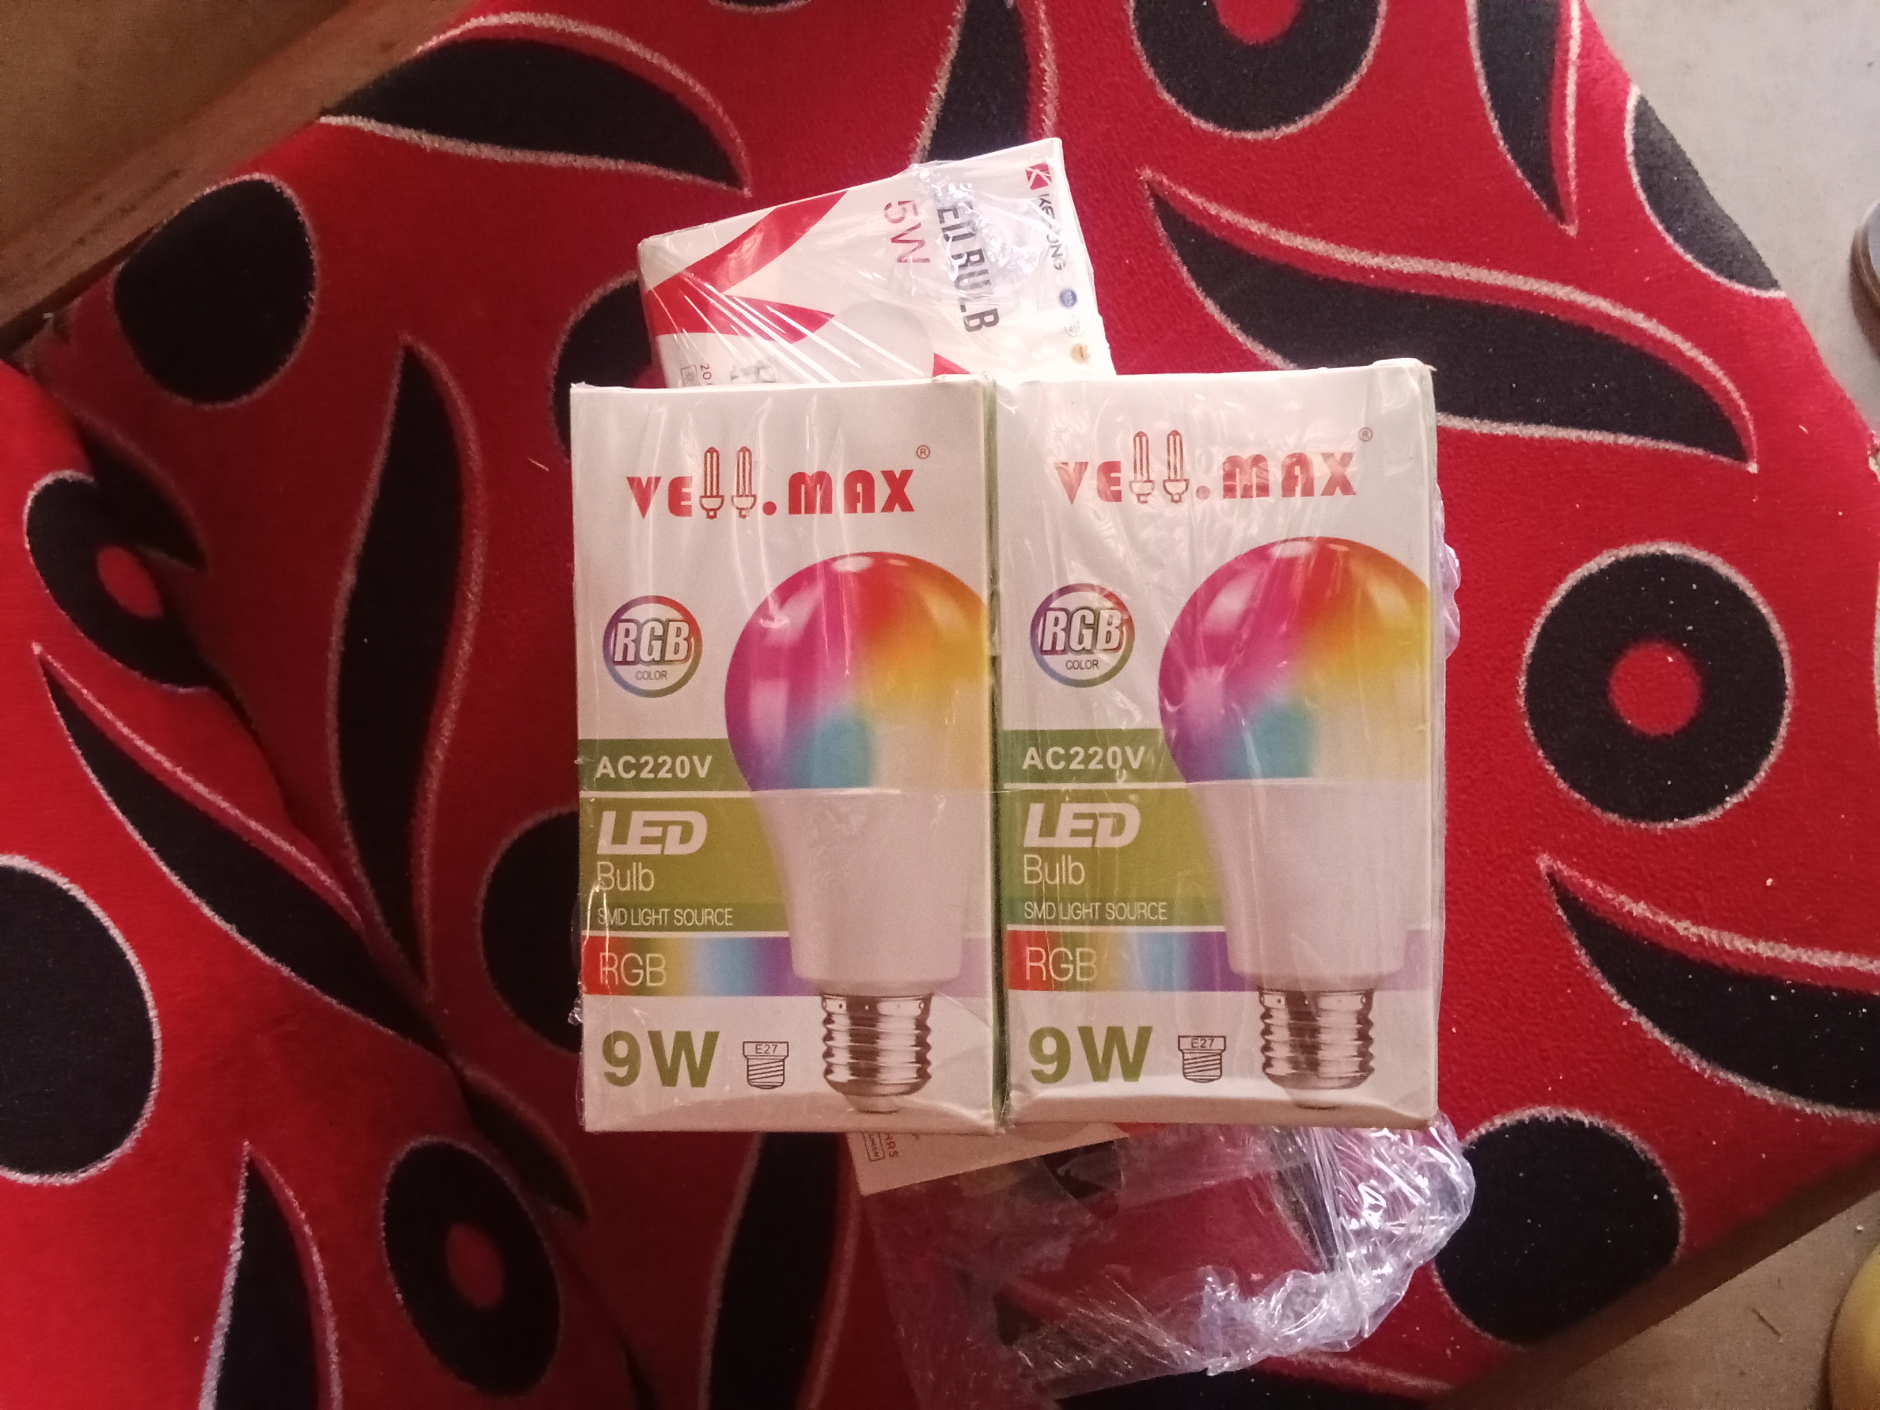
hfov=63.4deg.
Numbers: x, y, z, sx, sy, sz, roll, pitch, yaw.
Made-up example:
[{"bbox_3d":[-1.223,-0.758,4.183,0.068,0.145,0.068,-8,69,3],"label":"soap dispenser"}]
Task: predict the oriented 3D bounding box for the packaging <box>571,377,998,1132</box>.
[{"bbox_3d":[-0.022,0.008,0.262,0.063,0.063,0.113,-1,90,2],"label":"packaging"}]

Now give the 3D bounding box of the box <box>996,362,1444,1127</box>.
[{"bbox_3d":[0.043,0.007,0.259,0.063,0.063,0.113,-1,90,2],"label":"box"}]

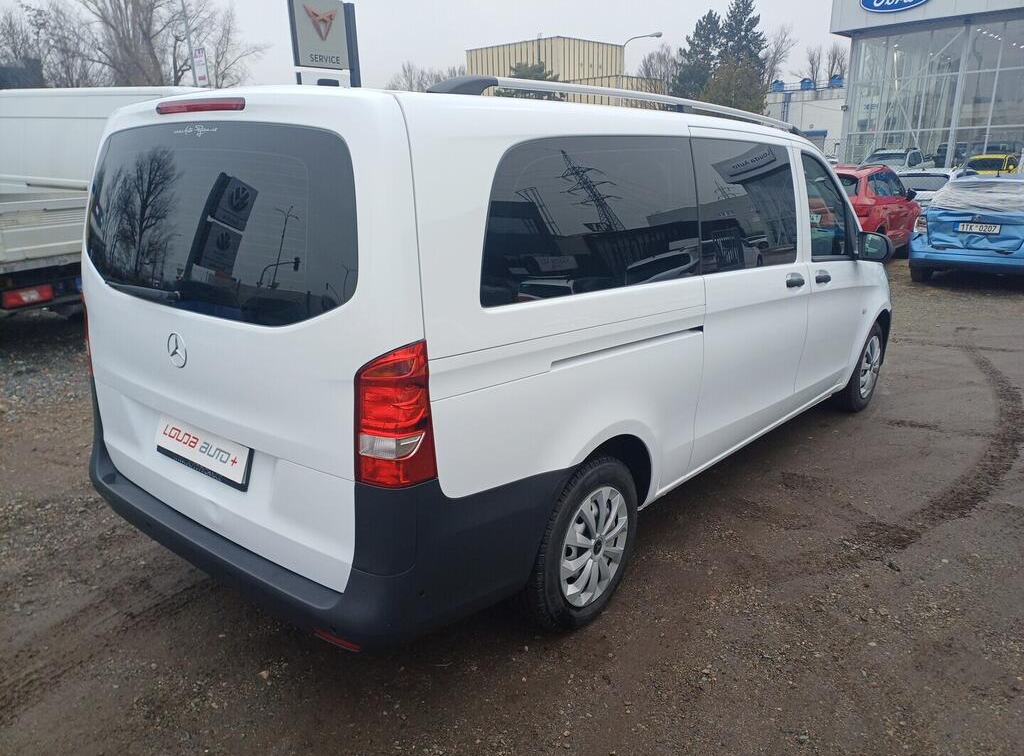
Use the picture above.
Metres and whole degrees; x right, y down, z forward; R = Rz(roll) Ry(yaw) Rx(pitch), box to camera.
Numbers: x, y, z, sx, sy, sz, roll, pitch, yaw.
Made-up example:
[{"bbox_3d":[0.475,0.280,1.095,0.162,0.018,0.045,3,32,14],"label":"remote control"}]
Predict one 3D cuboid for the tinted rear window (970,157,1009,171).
[{"bbox_3d":[14.206,-6.381,22.000,1.200,0.460,0.130,14,-7,44],"label":"tinted rear window"}]

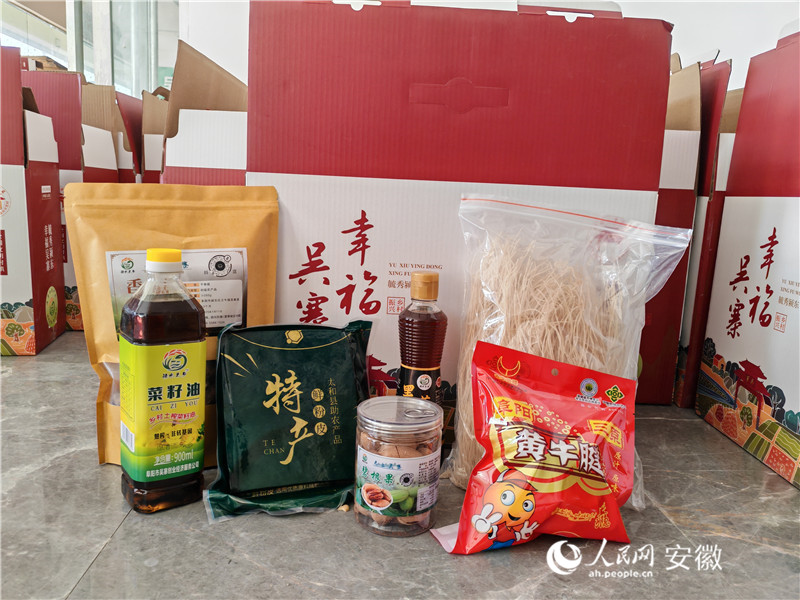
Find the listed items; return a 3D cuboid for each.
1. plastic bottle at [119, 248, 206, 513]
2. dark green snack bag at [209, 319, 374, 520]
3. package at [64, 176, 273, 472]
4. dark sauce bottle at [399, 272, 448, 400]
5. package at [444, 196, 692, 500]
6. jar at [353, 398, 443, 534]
[{"bbox_3d":[-0.245,0.078,0.644,0.073,0.259,0.073,-3,10,-34],"label":"plastic bottle"},{"bbox_3d":[-0.120,0.117,0.662,0.160,0.188,0.070,1,9,-14],"label":"dark green snack bag"},{"bbox_3d":[-0.260,0.031,0.743,0.232,0.322,0.080,2,9,-4],"label":"package"},{"bbox_3d":[0.026,0.087,0.746,0.058,0.237,0.058,3,8,0],"label":"dark sauce bottle"},{"bbox_3d":[0.176,0.050,0.728,0.258,0.328,0.105,4,9,7],"label":"package"},{"bbox_3d":[-0.002,0.165,0.632,0.087,0.113,0.087,3,8,0],"label":"jar"}]

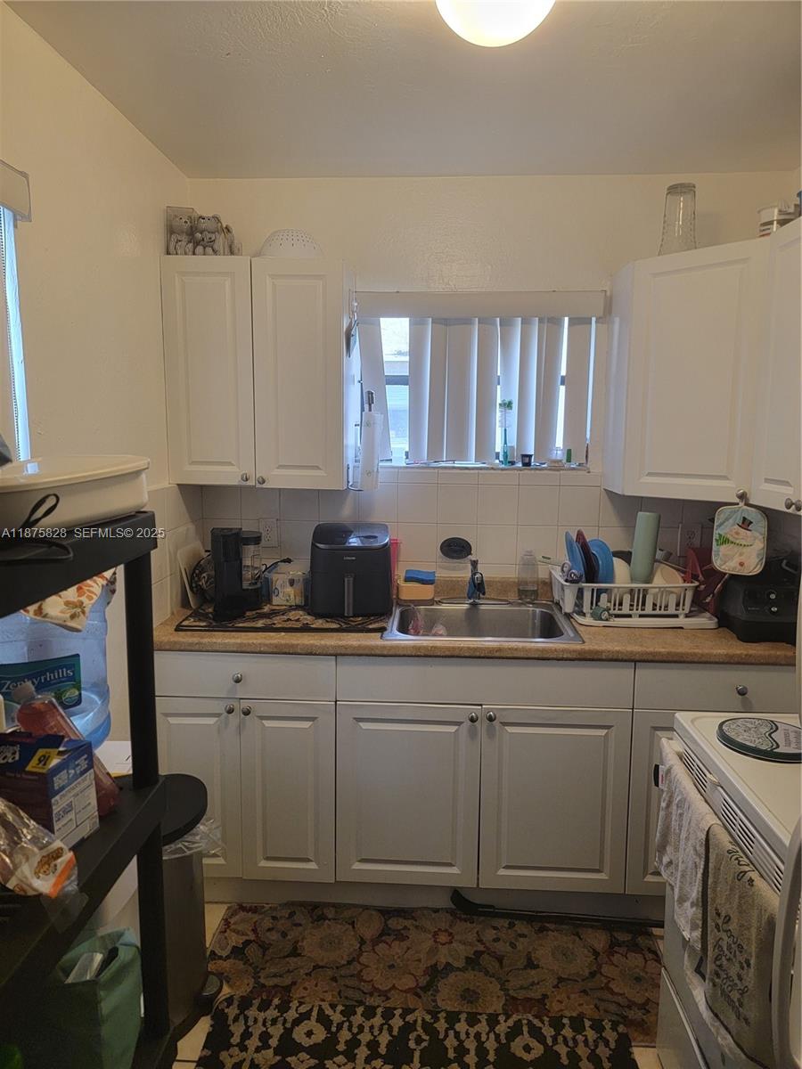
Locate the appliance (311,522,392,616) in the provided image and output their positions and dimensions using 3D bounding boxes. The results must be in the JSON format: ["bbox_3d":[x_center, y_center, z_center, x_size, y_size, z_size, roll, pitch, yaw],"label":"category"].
[{"bbox_3d":[-0.169,0.114,2.671,0.290,0.301,0.325,1,7,3],"label":"appliance"}]

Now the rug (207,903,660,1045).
[{"bbox_3d":[0.109,1.262,2.163,1.360,0.012,0.520,1,7,4],"label":"rug"}]

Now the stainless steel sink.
[{"bbox_3d":[0.270,0.374,2.588,0.630,0.170,0.550,1,7,3],"label":"stainless steel sink"}]

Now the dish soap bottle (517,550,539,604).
[{"bbox_3d":[0.479,0.164,2.797,0.075,0.200,0.060,1,7,3],"label":"dish soap bottle"}]

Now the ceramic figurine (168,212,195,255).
[{"bbox_3d":[-0.738,-0.997,2.500,0.083,0.155,0.080,-1,8,-11],"label":"ceramic figurine"}]

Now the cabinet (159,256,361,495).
[{"bbox_3d":[-0.482,-0.551,2.656,0.610,0.760,0.335,1,7,3],"label":"cabinet"}]

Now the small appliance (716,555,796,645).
[{"bbox_3d":[1.171,0.208,2.416,0.210,0.230,0.210,2,7,8],"label":"small appliance"}]

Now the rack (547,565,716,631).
[{"bbox_3d":[0.807,0.215,2.629,0.520,0.135,0.315,1,7,3],"label":"rack"}]

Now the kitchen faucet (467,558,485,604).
[{"bbox_3d":[0.277,0.180,2.697,0.066,0.172,0.180,1,7,3],"label":"kitchen faucet"}]

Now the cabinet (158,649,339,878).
[{"bbox_3d":[-0.491,0.705,2.667,0.610,0.750,0.630,1,7,3],"label":"cabinet"}]

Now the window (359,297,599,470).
[{"bbox_3d":[0.276,-0.562,2.737,0.878,0.626,0.140,1,7,3],"label":"window"}]

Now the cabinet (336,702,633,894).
[{"bbox_3d":[0.269,0.787,2.634,0.914,0.610,0.630,1,7,3],"label":"cabinet"}]

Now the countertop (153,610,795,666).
[{"bbox_3d":[0.264,0.311,2.533,2.120,0.044,0.650,1,7,3],"label":"countertop"}]

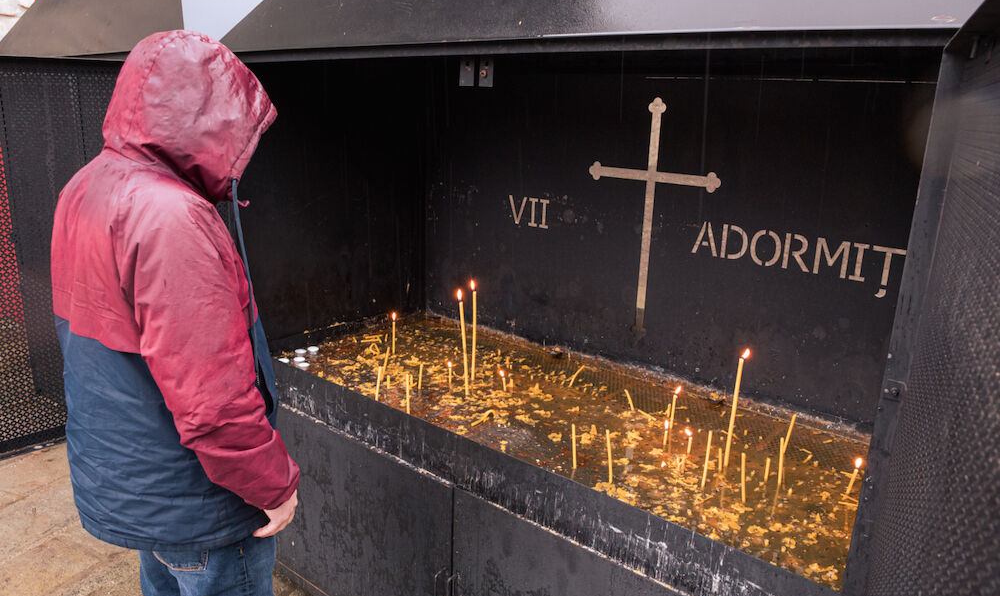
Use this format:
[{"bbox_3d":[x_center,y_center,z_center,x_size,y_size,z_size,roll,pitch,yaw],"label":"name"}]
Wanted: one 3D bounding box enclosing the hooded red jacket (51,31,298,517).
[{"bbox_3d":[-0.609,-0.043,1.324,0.430,0.880,0.570,-13,21,-42],"label":"hooded red jacket"}]

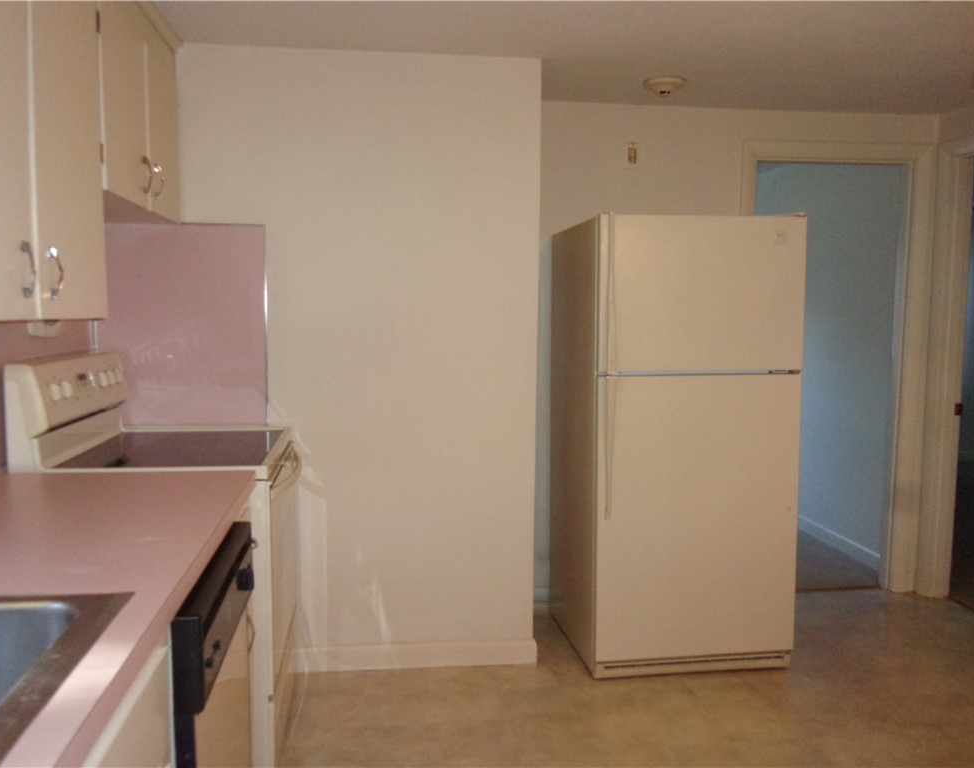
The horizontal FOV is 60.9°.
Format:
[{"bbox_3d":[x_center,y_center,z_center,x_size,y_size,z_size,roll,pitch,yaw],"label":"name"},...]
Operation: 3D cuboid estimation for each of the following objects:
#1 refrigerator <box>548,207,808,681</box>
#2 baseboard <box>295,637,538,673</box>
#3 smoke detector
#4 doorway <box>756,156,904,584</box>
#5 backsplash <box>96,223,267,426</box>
[{"bbox_3d":[0.720,0.216,3.339,0.766,1.681,0.727,-1,5,-9],"label":"refrigerator"},{"bbox_3d":[-0.263,1.028,3.126,0.933,0.100,0.016,-1,5,-8],"label":"baseboard"},{"bbox_3d":[0.713,-1.178,3.315,0.170,0.050,0.170,-1,5,-8],"label":"smoke detector"},{"bbox_3d":[1.593,-0.016,3.976,0.762,2.030,0.120,-1,5,-8],"label":"doorway"},{"bbox_3d":[-1.071,-0.200,2.904,0.587,0.719,0.012,-1,5,-8],"label":"backsplash"}]

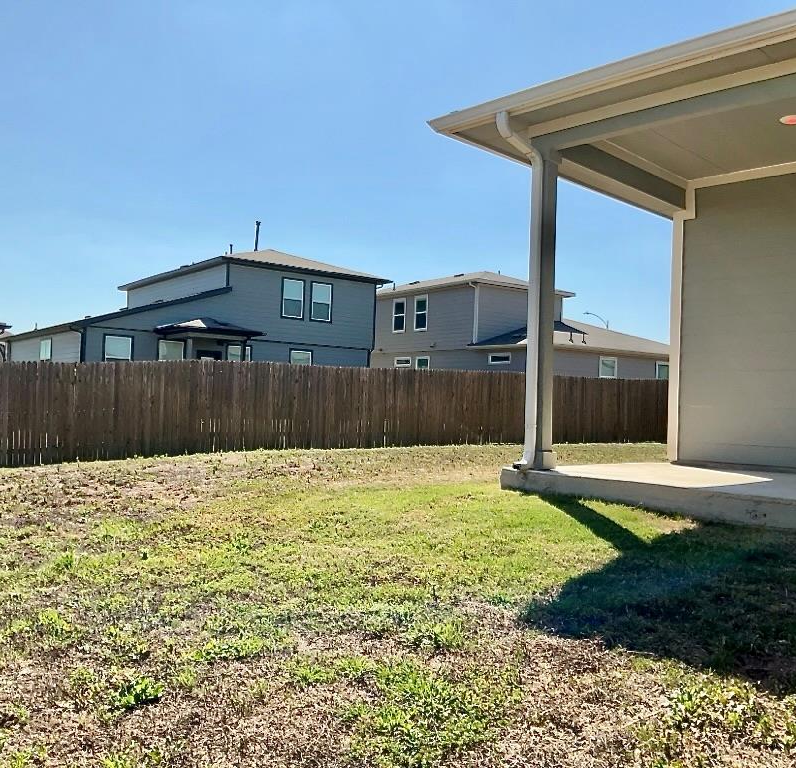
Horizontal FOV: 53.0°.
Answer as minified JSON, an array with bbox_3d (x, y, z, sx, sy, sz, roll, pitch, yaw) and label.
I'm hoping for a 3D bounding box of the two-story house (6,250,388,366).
[{"bbox_3d":[-8.832,-2.471,35.273,13.200,7.230,15.000,3,-1,-37],"label":"two-story house"}]

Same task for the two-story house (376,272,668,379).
[{"bbox_3d":[5.508,-2.044,43.684,12.400,7.100,18.000,3,-1,-33],"label":"two-story house"}]

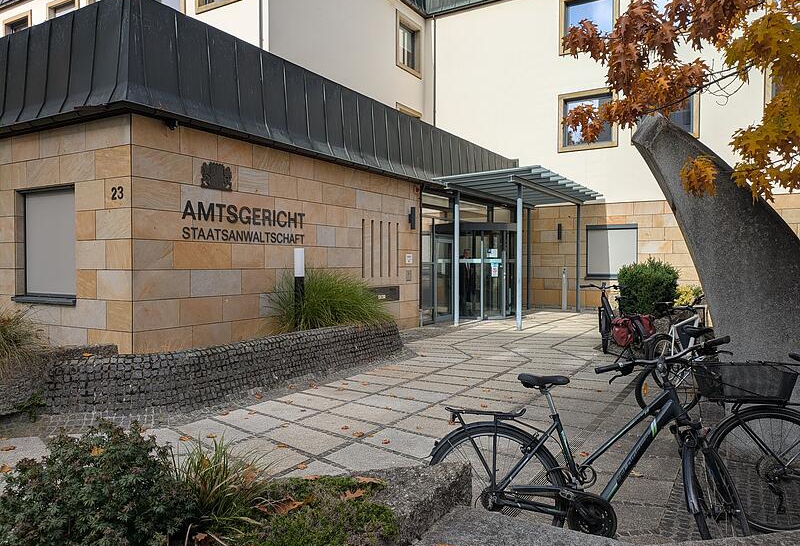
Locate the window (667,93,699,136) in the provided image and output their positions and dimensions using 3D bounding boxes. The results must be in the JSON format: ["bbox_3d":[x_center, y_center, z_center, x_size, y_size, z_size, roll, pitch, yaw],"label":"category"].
[{"bbox_3d":[7.691,-4.678,16.742,1.770,1.800,0.200,1,1,30],"label":"window"}]

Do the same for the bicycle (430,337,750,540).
[{"bbox_3d":[0.909,0.870,2.785,1.680,1.150,0.620,0,1,6],"label":"bicycle"}]

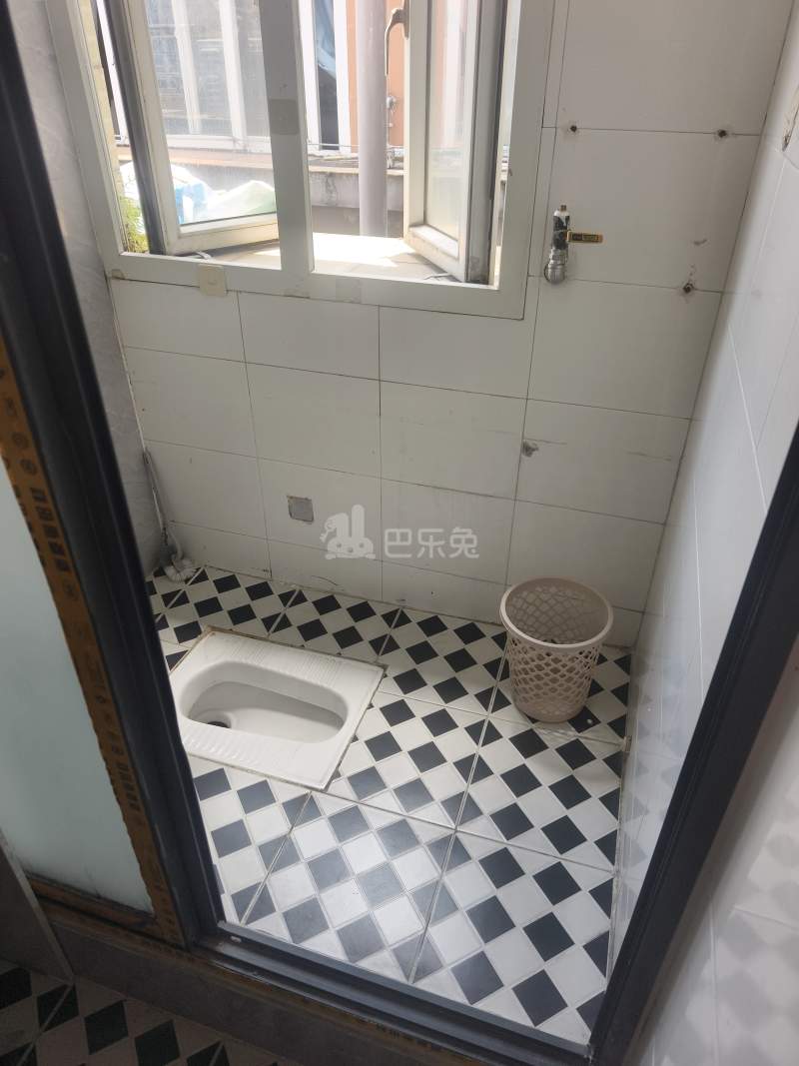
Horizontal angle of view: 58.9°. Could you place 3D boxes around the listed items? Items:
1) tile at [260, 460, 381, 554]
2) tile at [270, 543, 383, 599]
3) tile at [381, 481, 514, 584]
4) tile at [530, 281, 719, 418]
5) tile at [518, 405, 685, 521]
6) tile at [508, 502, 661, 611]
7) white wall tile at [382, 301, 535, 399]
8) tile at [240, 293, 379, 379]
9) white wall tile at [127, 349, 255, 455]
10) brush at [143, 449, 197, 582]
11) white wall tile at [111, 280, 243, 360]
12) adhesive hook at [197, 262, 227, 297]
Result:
[{"bbox_3d":[-0.203,-0.061,1.847,0.333,0.250,0.010,10,35,15],"label":"tile"},{"bbox_3d":[-0.204,0.105,1.956,0.333,0.147,0.010,10,35,15],"label":"tile"},{"bbox_3d":[0.114,-0.003,1.761,0.333,0.250,0.010,10,35,15],"label":"tile"},{"bbox_3d":[0.431,-0.364,1.403,0.330,0.251,0.010,10,35,15],"label":"tile"},{"bbox_3d":[0.431,-0.155,1.541,0.330,0.251,0.010,10,35,15],"label":"tile"},{"bbox_3d":[0.431,0.055,1.676,0.329,0.251,0.010,10,35,15],"label":"tile"},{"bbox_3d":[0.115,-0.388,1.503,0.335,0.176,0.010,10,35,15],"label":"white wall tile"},{"bbox_3d":[-0.203,-0.447,1.597,0.335,0.172,0.010,10,35,15],"label":"tile"},{"bbox_3d":[-0.523,-0.328,1.798,0.340,0.251,0.010,10,35,15],"label":"white wall tile"},{"bbox_3d":[-0.640,-0.042,1.961,0.115,0.380,0.092,10,35,15],"label":"brush"},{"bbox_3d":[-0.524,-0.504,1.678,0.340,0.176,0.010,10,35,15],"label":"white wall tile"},{"bbox_3d":[-0.420,-0.566,1.589,0.067,0.067,0.012,10,35,15],"label":"adhesive hook"}]

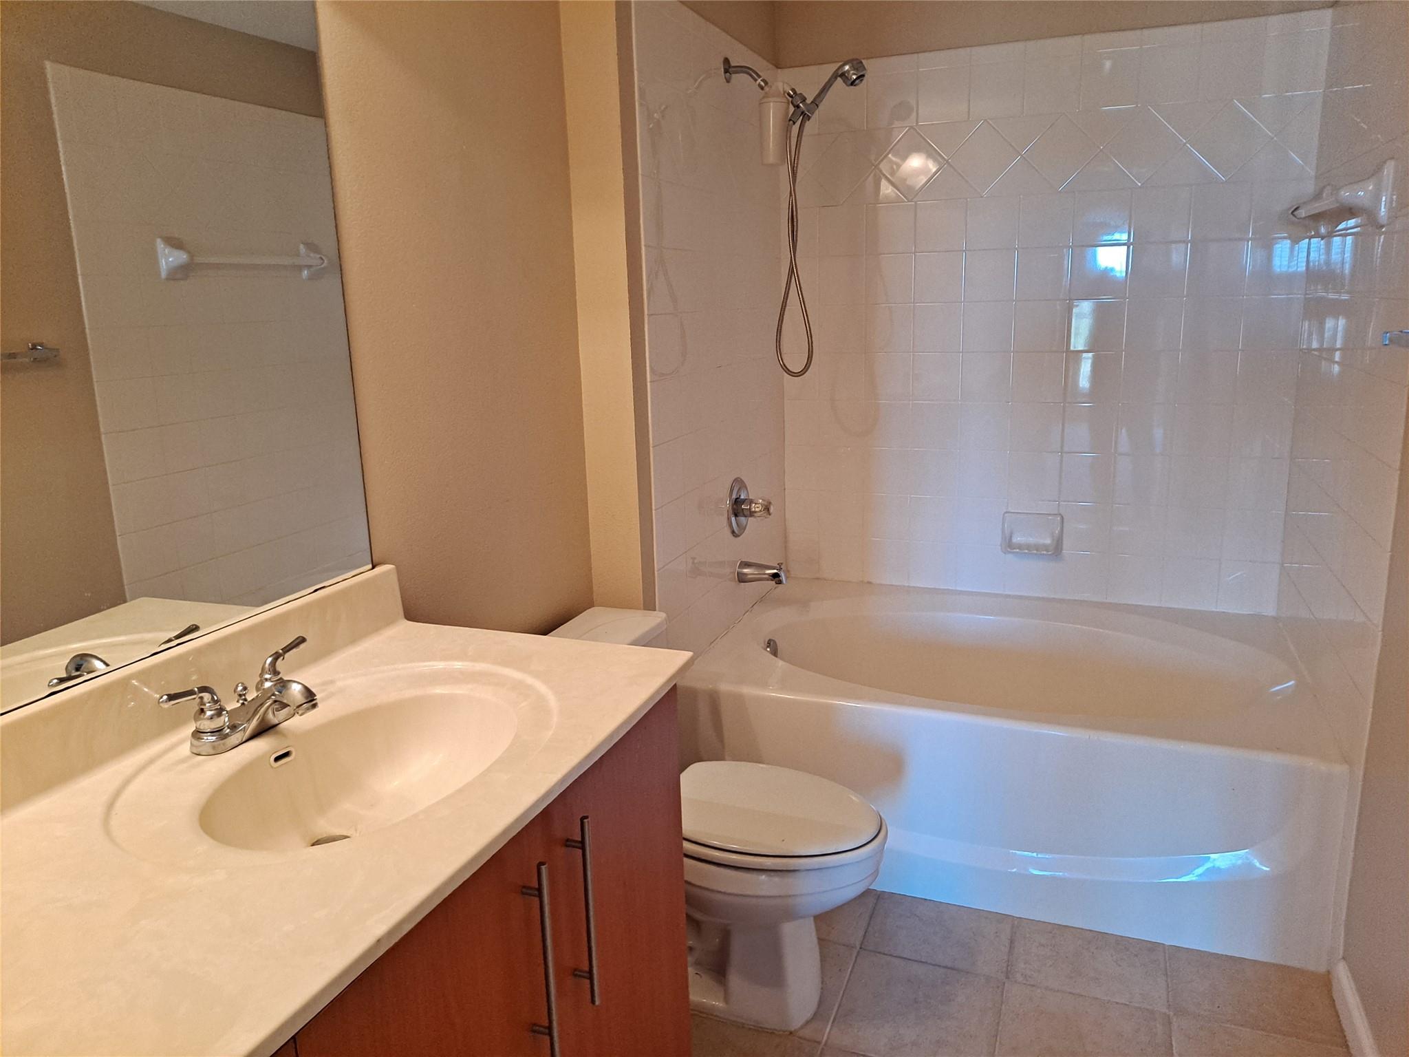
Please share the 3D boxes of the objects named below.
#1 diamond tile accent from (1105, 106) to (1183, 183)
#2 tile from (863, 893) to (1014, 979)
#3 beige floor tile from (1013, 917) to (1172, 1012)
[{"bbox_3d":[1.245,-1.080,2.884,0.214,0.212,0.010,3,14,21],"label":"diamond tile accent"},{"bbox_3d":[0.538,0.933,2.333,0.316,0.010,0.229,3,14,21],"label":"tile"},{"bbox_3d":[0.830,0.945,2.203,0.312,0.010,0.240,3,13,21],"label":"beige floor tile"}]

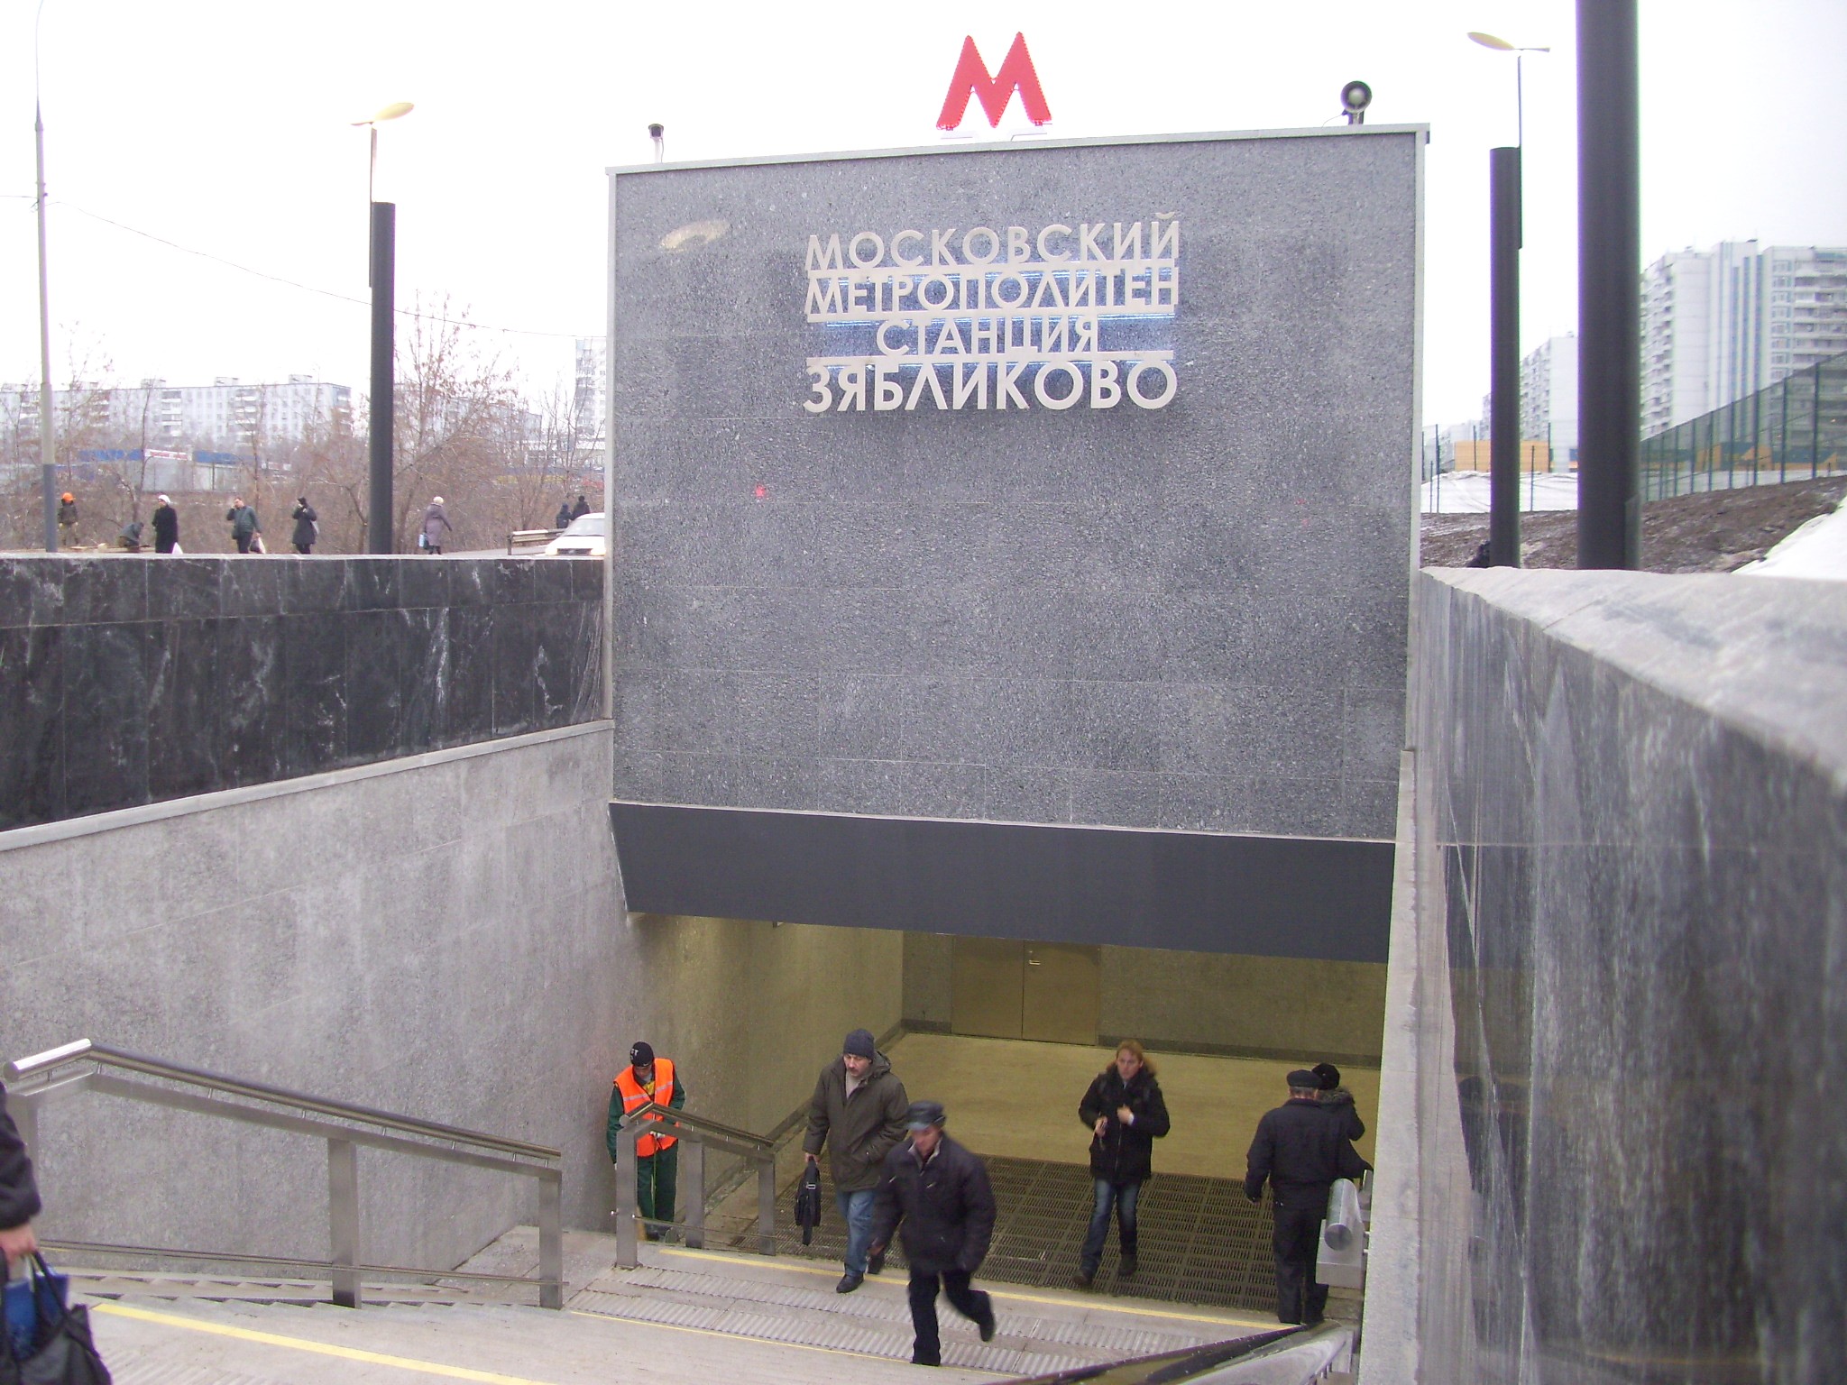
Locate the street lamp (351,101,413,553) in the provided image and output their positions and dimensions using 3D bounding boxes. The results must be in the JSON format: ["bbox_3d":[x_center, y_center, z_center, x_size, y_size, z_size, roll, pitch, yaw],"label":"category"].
[{"bbox_3d":[-8.352,-5.612,28.000,0.880,6.990,0.600,2,4,15],"label":"street lamp"}]

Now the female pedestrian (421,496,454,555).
[{"bbox_3d":[-12.733,-4.383,47.500,0.650,1.600,0.500,2,4,14],"label":"female pedestrian"}]

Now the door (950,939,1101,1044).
[{"bbox_3d":[1.215,3.044,21.273,1.790,2.100,0.100,2,4,15],"label":"door"}]

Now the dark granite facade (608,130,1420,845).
[{"bbox_3d":[0.493,-1.416,12.843,5.710,4.640,0.400,2,4,15],"label":"dark granite facade"}]

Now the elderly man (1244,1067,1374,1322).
[{"bbox_3d":[2.396,3.154,11.344,0.680,1.630,0.460,2,4,18],"label":"elderly man"}]

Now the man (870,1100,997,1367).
[{"bbox_3d":[0.064,3.188,10.688,0.660,1.600,0.580,2,4,25],"label":"man"}]

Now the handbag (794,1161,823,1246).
[{"bbox_3d":[-0.746,3.319,11.802,0.160,0.480,0.360,1,4,1],"label":"handbag"}]

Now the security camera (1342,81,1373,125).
[{"bbox_3d":[2.856,-3.882,11.949,0.220,0.300,0.300,2,4,15],"label":"security camera"}]

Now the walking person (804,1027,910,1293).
[{"bbox_3d":[-0.431,3.000,11.643,0.640,1.710,0.500,2,4,18],"label":"walking person"}]

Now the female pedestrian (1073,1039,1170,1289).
[{"bbox_3d":[1.336,3.179,12.260,0.620,1.700,0.460,1,4,13],"label":"female pedestrian"}]

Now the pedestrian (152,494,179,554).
[{"bbox_3d":[-19.235,-4.195,46.056,0.500,1.640,0.550,-1,4,-24],"label":"pedestrian"}]

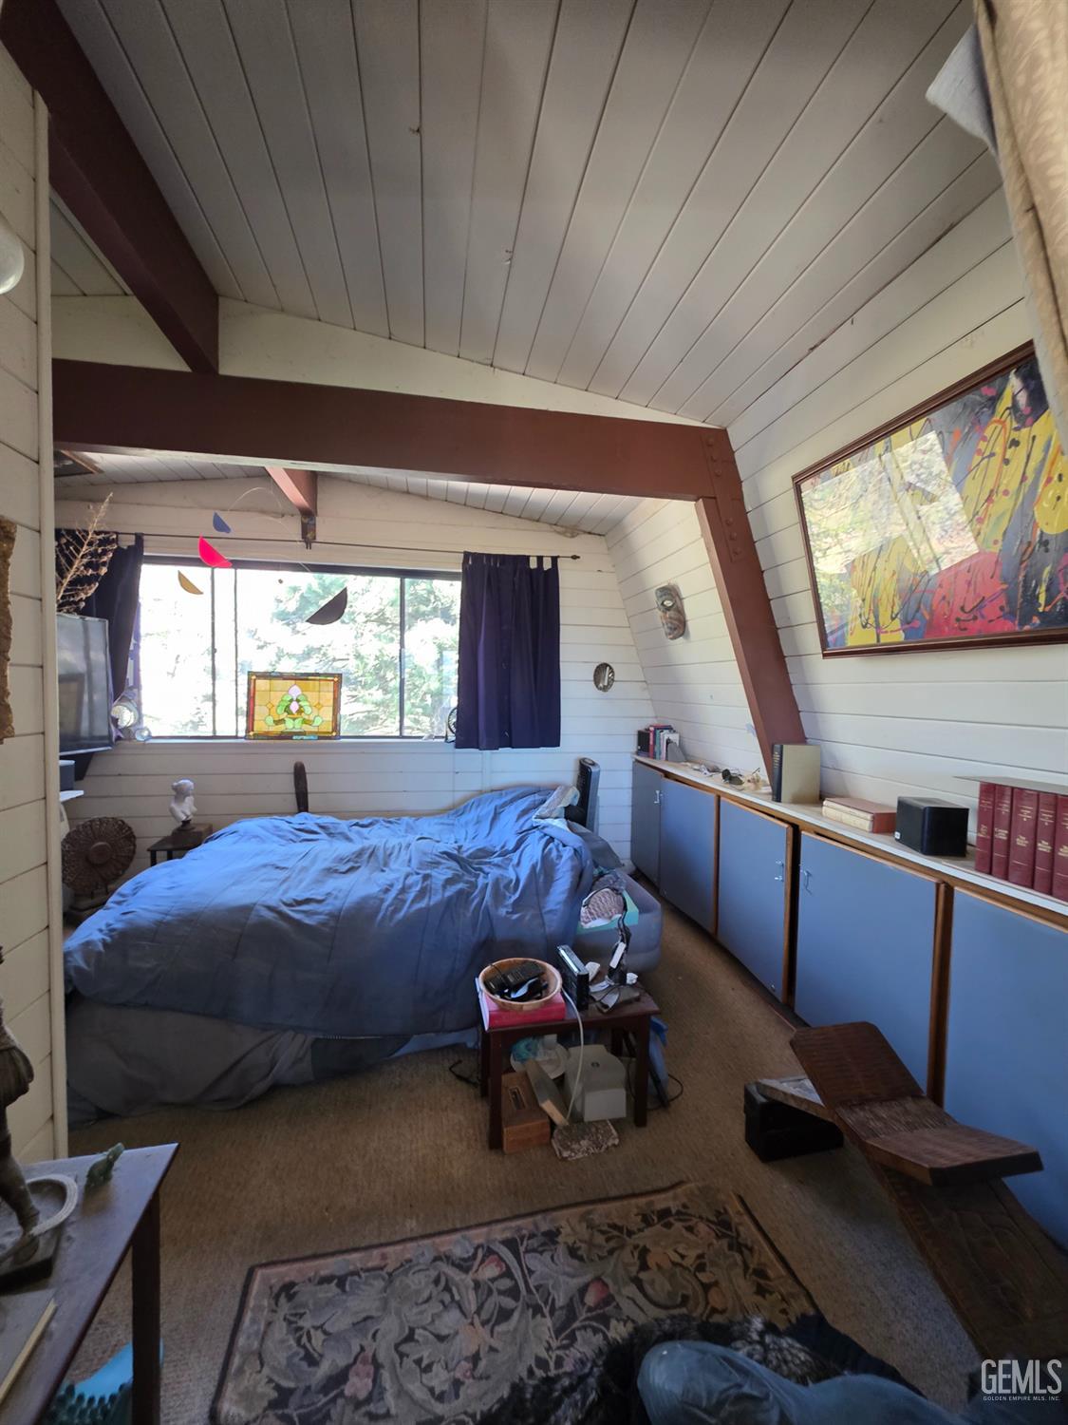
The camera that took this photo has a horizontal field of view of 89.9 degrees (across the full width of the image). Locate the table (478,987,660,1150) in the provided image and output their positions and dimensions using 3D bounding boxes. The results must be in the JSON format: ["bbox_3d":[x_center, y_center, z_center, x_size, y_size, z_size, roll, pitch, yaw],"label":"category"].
[{"bbox_3d":[0.095,1.030,1.618,0.504,0.343,0.241,0,3,-11],"label":"table"}]

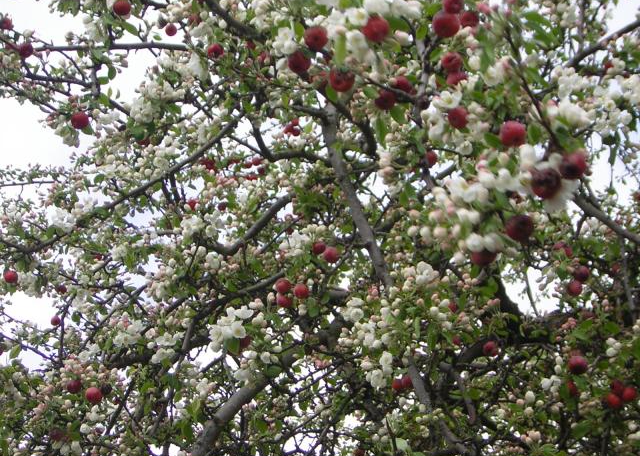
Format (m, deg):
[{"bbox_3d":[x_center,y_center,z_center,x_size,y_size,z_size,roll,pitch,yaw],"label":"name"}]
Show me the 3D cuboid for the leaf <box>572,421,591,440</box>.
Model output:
[{"bbox_3d":[0.389,0.301,2.750,0.033,0.019,0.008,-47,-10,0],"label":"leaf"}]

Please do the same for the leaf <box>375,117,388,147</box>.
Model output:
[{"bbox_3d":[0.085,-0.133,2.550,0.015,0.043,0.010,-16,-11,0],"label":"leaf"}]

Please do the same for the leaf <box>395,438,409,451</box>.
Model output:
[{"bbox_3d":[0.122,0.322,2.750,0.022,0.016,0.008,45,-3,0],"label":"leaf"}]

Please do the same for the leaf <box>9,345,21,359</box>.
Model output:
[{"bbox_3d":[-0.495,0.200,3.000,0.015,0.026,0.008,30,0,-6],"label":"leaf"}]

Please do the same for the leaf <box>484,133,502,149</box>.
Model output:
[{"bbox_3d":[0.192,-0.097,2.050,0.024,0.013,0.009,37,0,6],"label":"leaf"}]

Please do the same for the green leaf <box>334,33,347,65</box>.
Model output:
[{"bbox_3d":[0.022,-0.195,2.000,0.012,0.037,0.009,-3,-14,0],"label":"green leaf"}]

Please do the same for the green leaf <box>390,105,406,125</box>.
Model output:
[{"bbox_3d":[0.107,-0.152,2.500,0.018,0.030,0.011,-38,-9,0],"label":"green leaf"}]

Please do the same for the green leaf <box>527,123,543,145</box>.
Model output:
[{"bbox_3d":[0.220,-0.097,1.900,0.014,0.023,0.008,0,0,7],"label":"green leaf"}]

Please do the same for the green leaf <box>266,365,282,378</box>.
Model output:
[{"bbox_3d":[-0.070,0.222,2.850,0.025,0.018,0.008,-30,-3,0],"label":"green leaf"}]

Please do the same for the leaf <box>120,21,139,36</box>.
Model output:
[{"bbox_3d":[-0.268,-0.281,2.600,0.032,0.013,0.008,41,1,0],"label":"leaf"}]

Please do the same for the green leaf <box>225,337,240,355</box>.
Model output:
[{"bbox_3d":[-0.155,0.206,3.300,0.025,0.034,0.014,-9,-11,0],"label":"green leaf"}]

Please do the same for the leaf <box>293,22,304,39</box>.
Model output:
[{"bbox_3d":[-0.024,-0.224,2.100,0.011,0.019,0.008,-12,0,1],"label":"leaf"}]

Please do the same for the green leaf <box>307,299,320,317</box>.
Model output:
[{"bbox_3d":[-0.011,0.142,3.300,0.022,0.033,0.013,-7,-9,0],"label":"green leaf"}]

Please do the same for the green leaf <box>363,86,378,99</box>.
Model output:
[{"bbox_3d":[0.069,-0.183,2.500,0.025,0.015,0.010,26,0,6],"label":"green leaf"}]

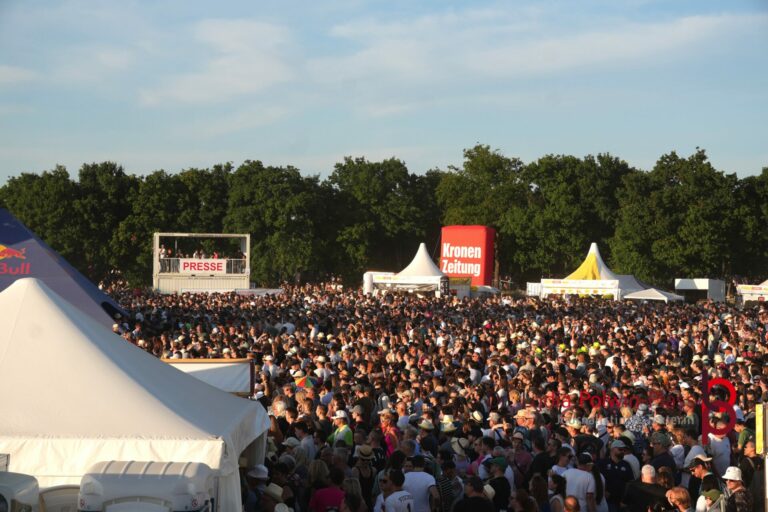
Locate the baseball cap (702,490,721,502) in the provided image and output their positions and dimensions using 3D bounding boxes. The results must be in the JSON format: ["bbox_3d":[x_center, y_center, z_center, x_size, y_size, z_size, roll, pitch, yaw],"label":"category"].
[{"bbox_3d":[3.794,2.786,17.300,0.260,0.140,0.180,-10,7,-30],"label":"baseball cap"}]

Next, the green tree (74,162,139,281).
[{"bbox_3d":[-23.416,-2.067,126.000,6.300,11.700,6.300,0,0,0],"label":"green tree"}]

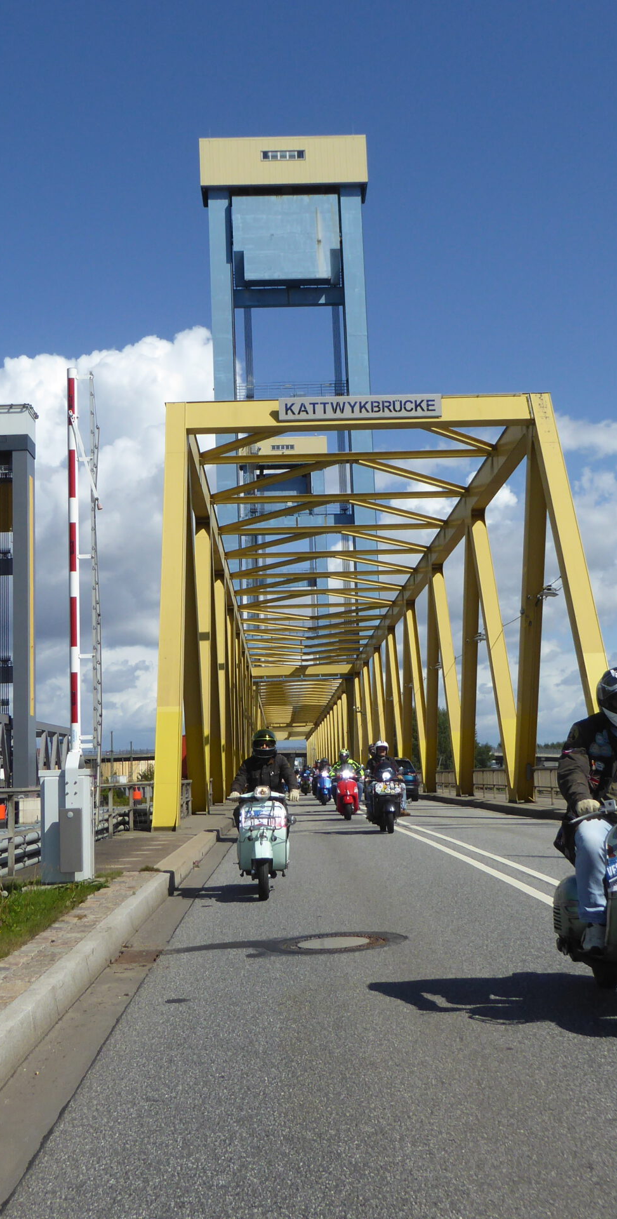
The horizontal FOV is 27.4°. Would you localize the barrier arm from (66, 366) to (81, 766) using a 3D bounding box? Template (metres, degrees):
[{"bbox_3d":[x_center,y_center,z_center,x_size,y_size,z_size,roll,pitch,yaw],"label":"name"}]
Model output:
[{"bbox_3d":[-2.318,-0.438,12.478,0.110,3.980,0.100,-1,-7,-1],"label":"barrier arm"}]

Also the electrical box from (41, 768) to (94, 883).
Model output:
[{"bbox_3d":[-2.370,2.112,12.470,0.460,1.080,0.440,-1,-7,-1],"label":"electrical box"}]

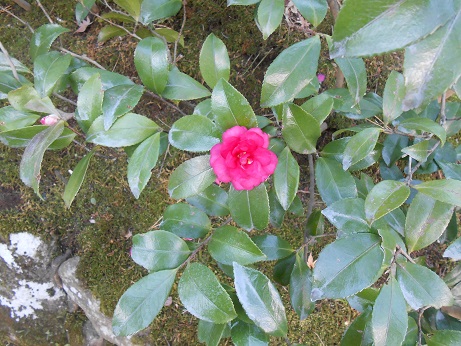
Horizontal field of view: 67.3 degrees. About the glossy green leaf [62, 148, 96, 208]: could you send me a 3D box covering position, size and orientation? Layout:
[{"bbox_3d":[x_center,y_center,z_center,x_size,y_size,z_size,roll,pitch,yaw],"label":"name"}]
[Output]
[{"bbox_3d":[-0.195,0.008,0.450,0.028,0.010,0.089,40,107,40],"label":"glossy green leaf"}]

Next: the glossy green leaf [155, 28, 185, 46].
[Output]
[{"bbox_3d":[-0.083,-0.183,0.465,0.046,0.010,0.022,32,62,0],"label":"glossy green leaf"}]

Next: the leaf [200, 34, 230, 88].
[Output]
[{"bbox_3d":[-0.019,-0.145,0.450,0.037,0.011,0.073,-1,83,-6],"label":"leaf"}]

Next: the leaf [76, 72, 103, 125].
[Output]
[{"bbox_3d":[-0.181,-0.094,0.445,0.033,0.012,0.074,13,98,-17],"label":"leaf"}]

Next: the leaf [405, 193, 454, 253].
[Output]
[{"bbox_3d":[0.228,0.057,0.398,0.046,0.012,0.083,28,93,-9],"label":"leaf"}]

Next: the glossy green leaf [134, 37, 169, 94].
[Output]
[{"bbox_3d":[-0.102,-0.140,0.458,0.045,0.013,0.080,-10,94,-9],"label":"glossy green leaf"}]

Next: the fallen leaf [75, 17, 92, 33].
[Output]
[{"bbox_3d":[-0.267,-0.265,0.625,0.035,0.010,0.036,32,73,17],"label":"fallen leaf"}]

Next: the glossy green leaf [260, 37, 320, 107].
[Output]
[{"bbox_3d":[0.062,-0.104,0.360,0.042,0.012,0.091,40,96,8],"label":"glossy green leaf"}]

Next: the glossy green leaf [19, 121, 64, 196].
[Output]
[{"bbox_3d":[-0.225,-0.017,0.415,0.034,0.018,0.093,21,96,23],"label":"glossy green leaf"}]

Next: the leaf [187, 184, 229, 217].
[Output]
[{"bbox_3d":[-0.022,0.035,0.443,0.068,0.012,0.043,29,78,13],"label":"leaf"}]

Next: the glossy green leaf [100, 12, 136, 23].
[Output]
[{"bbox_3d":[-0.171,-0.238,0.530,0.053,0.012,0.030,6,31,0],"label":"glossy green leaf"}]

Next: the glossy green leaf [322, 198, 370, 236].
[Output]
[{"bbox_3d":[0.121,0.047,0.362,0.048,0.013,0.040,15,78,18],"label":"glossy green leaf"}]

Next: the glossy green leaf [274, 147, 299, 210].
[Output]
[{"bbox_3d":[0.061,0.006,0.380,0.028,0.012,0.070,0,98,6],"label":"glossy green leaf"}]

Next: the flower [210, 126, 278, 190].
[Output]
[{"bbox_3d":[0.015,-0.015,0.370,0.071,0.036,0.068,0,84,0],"label":"flower"}]

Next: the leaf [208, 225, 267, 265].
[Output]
[{"bbox_3d":[0.008,0.079,0.378,0.067,0.012,0.038,20,73,4],"label":"leaf"}]

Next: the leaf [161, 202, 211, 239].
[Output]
[{"bbox_3d":[-0.056,0.064,0.435,0.070,0.013,0.045,5,73,17],"label":"leaf"}]

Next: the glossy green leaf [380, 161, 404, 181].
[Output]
[{"bbox_3d":[0.221,-0.001,0.477,0.035,0.012,0.058,-17,85,16],"label":"glossy green leaf"}]

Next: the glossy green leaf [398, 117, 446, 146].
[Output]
[{"bbox_3d":[0.229,-0.052,0.415,0.068,0.018,0.034,22,40,-9],"label":"glossy green leaf"}]

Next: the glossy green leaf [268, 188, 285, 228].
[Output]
[{"bbox_3d":[0.059,0.042,0.463,0.032,0.071,0.012,-20,23,-32],"label":"glossy green leaf"}]

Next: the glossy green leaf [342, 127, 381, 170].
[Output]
[{"bbox_3d":[0.139,-0.026,0.367,0.029,0.012,0.057,41,95,16],"label":"glossy green leaf"}]

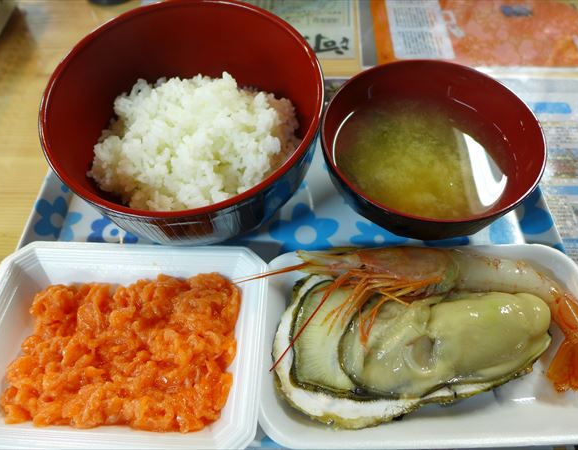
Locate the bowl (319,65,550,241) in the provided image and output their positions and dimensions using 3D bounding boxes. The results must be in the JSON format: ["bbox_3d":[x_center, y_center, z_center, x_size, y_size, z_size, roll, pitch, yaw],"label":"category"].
[{"bbox_3d":[0.080,-0.035,0.254,0.116,0.064,0.116,-2,59,4],"label":"bowl"}]

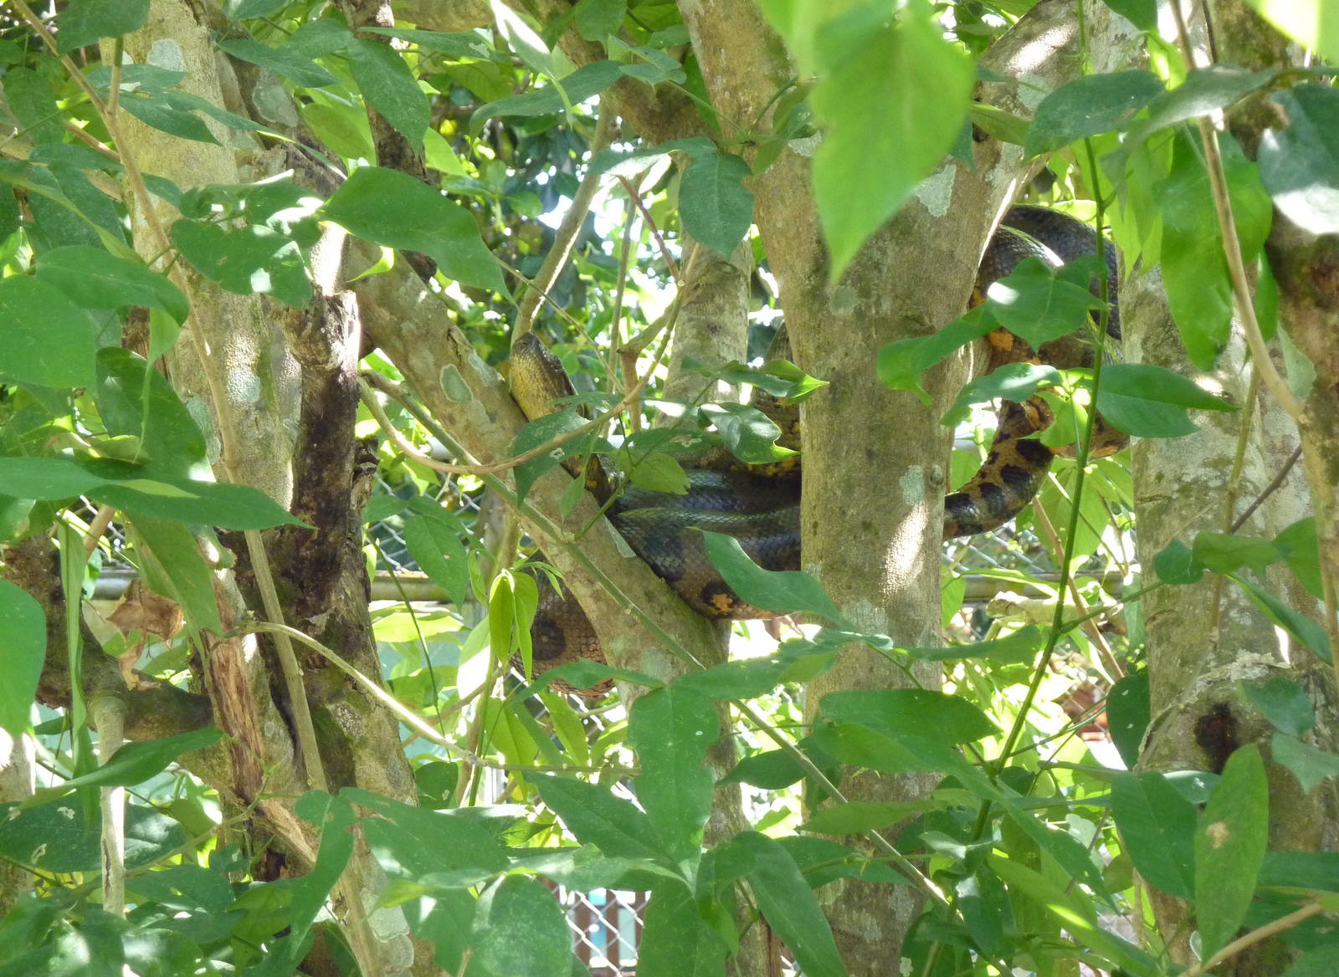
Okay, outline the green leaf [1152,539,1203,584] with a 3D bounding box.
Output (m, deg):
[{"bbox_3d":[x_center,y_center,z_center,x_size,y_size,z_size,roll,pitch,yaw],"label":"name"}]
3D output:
[{"bbox_3d":[0.489,0.071,5.450,0.054,0.047,0.025,0,-24,0],"label":"green leaf"}]

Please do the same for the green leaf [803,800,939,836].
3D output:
[{"bbox_3d":[0.192,0.318,5.500,0.135,0.033,0.060,-10,-19,0],"label":"green leaf"}]

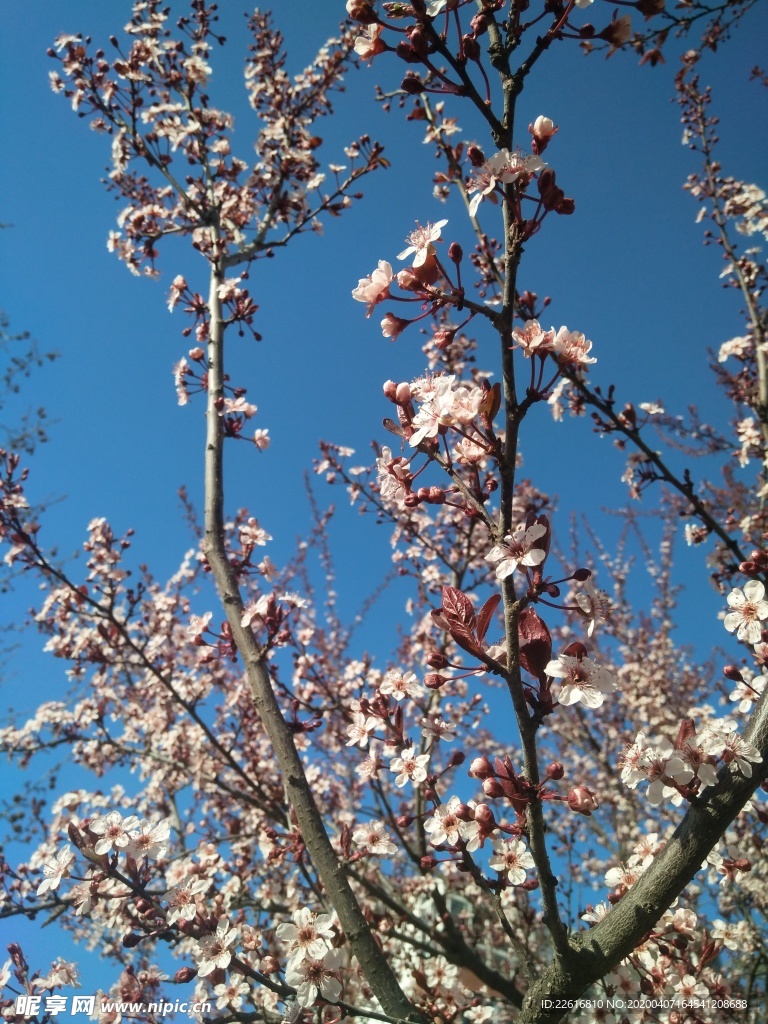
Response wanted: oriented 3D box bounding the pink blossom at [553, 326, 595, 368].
[{"bbox_3d":[0.079,-0.068,0.256,0.018,0.018,0.012,14,-57,-22],"label":"pink blossom"}]

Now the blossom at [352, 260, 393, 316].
[{"bbox_3d":[-0.006,-0.115,0.320,0.017,0.023,0.023,47,-44,-7],"label":"blossom"}]

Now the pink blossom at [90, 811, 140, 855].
[{"bbox_3d":[-0.136,0.163,0.315,0.025,0.022,0.010,0,-6,-3],"label":"pink blossom"}]

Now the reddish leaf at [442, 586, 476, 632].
[{"bbox_3d":[0.040,0.052,0.330,0.016,0.026,0.006,-30,6,1],"label":"reddish leaf"}]

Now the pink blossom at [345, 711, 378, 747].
[{"bbox_3d":[-0.017,0.157,0.450,0.027,0.027,0.014,-17,-22,26],"label":"pink blossom"}]

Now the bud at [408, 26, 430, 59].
[{"bbox_3d":[0.018,-0.242,0.320,0.011,0.015,0.011,-11,6,11],"label":"bud"}]

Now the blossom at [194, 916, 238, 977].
[{"bbox_3d":[-0.070,0.180,0.258,0.024,0.024,0.011,-14,-33,21],"label":"blossom"}]

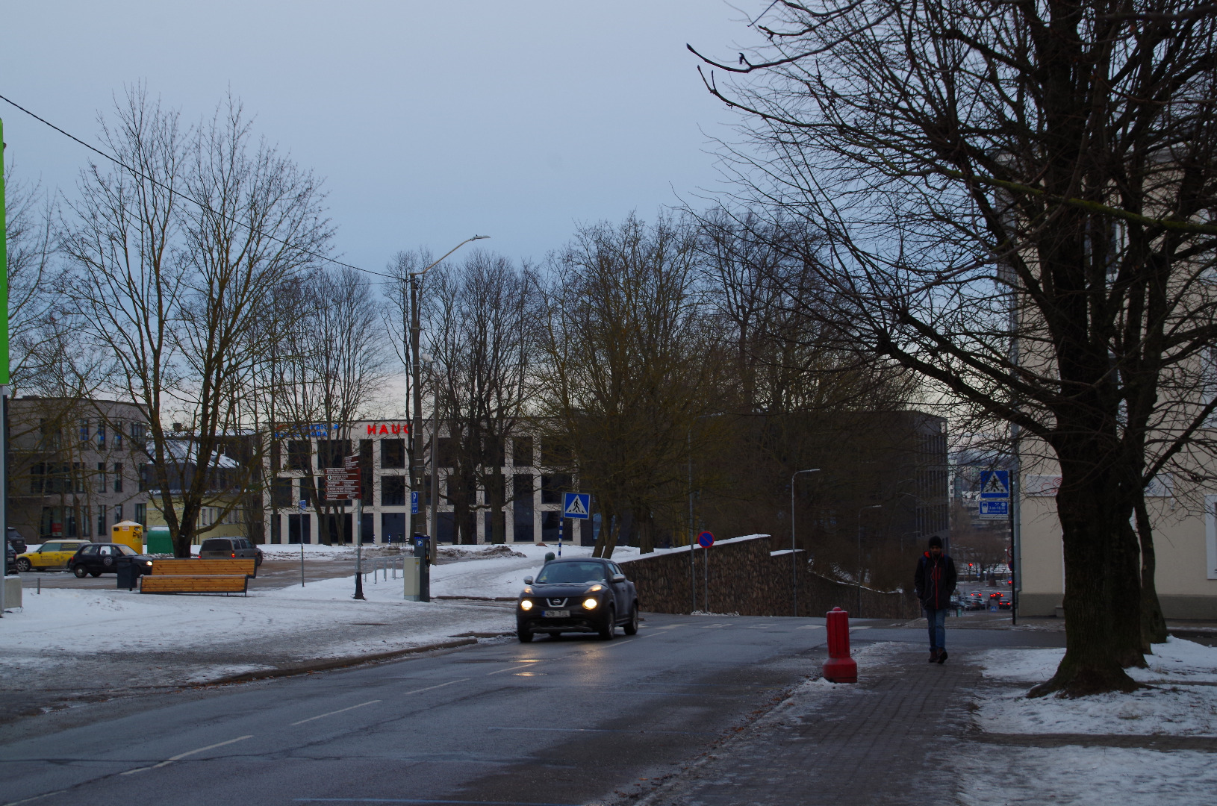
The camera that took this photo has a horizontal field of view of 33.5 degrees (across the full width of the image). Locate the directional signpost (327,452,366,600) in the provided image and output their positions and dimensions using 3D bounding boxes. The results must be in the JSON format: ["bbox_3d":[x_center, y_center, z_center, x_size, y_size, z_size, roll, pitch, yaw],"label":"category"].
[{"bbox_3d":[-6.853,3.249,52.874,1.050,3.780,0.500,-1,-2,2],"label":"directional signpost"}]

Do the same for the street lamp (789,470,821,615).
[{"bbox_3d":[9.155,6.501,93.500,1.400,6.950,0.350,-1,-2,14],"label":"street lamp"}]

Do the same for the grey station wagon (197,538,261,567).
[{"bbox_3d":[-17.978,7.107,96.530,1.740,1.520,4.500,-1,-2,8],"label":"grey station wagon"}]

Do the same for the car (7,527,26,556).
[{"bbox_3d":[-33.362,7.479,107.628,4.600,1.680,1.850,-1,-2,15],"label":"car"}]

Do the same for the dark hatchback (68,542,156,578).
[{"bbox_3d":[-21.623,6.872,88.028,3.700,1.430,1.585,-1,-2,15],"label":"dark hatchback"}]

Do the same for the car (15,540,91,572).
[{"bbox_3d":[-24.953,6.925,91.528,3.750,1.430,1.690,-1,-2,15],"label":"car"}]

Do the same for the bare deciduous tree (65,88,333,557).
[{"bbox_3d":[-12.333,-1.906,61.000,8.100,15.200,8.000,-1,-2,0],"label":"bare deciduous tree"}]

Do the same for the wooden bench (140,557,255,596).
[{"bbox_3d":[-11.205,4.716,55.220,2.950,1.020,0.850,-1,-2,7],"label":"wooden bench"}]

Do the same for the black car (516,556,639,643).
[{"bbox_3d":[-0.550,3.674,38.431,1.780,1.570,4.130,-1,-4,10],"label":"black car"}]

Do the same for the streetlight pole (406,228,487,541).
[{"bbox_3d":[-4.299,0.381,54.000,2.300,9.650,0.400,-1,-2,13],"label":"streetlight pole"}]

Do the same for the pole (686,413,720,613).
[{"bbox_3d":[3.418,3.869,71.000,1.400,7.000,0.350,-1,-2,14],"label":"pole"}]

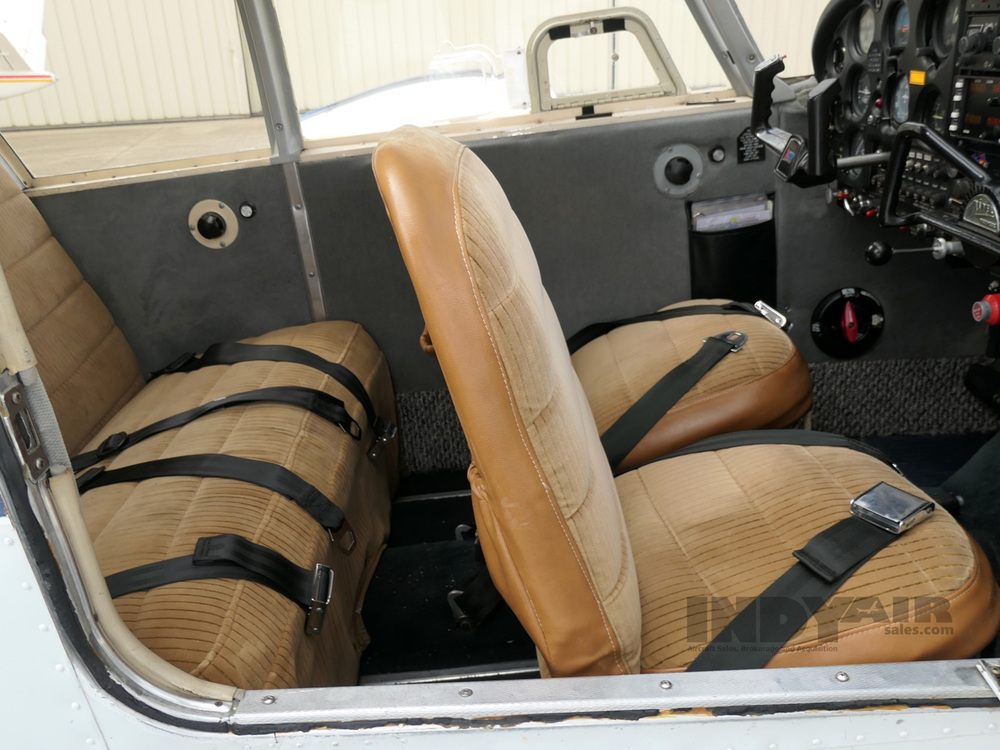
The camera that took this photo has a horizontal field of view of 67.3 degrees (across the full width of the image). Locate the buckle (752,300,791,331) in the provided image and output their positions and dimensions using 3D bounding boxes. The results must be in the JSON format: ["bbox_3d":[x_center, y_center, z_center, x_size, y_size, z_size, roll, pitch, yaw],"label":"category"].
[{"bbox_3d":[0.509,-0.111,1.397,0.063,0.018,0.057,45,20,27],"label":"buckle"}]

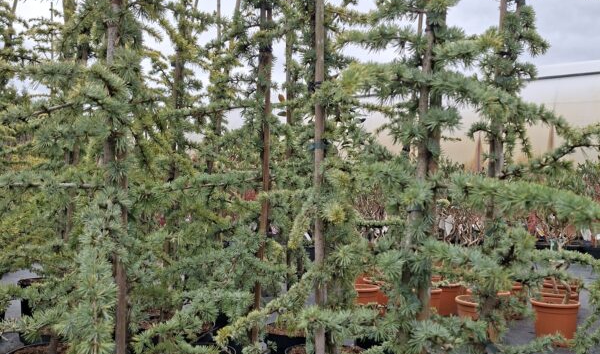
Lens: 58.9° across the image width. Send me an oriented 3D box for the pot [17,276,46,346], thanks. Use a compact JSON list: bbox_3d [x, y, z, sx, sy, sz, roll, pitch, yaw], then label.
[{"bbox_3d":[-2.112,1.037,4.363,0.415,0.328,0.415,2,-4,0],"label":"pot"}]

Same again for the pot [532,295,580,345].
[{"bbox_3d":[2.067,1.176,4.306,0.368,0.330,0.368,2,-4,0],"label":"pot"}]

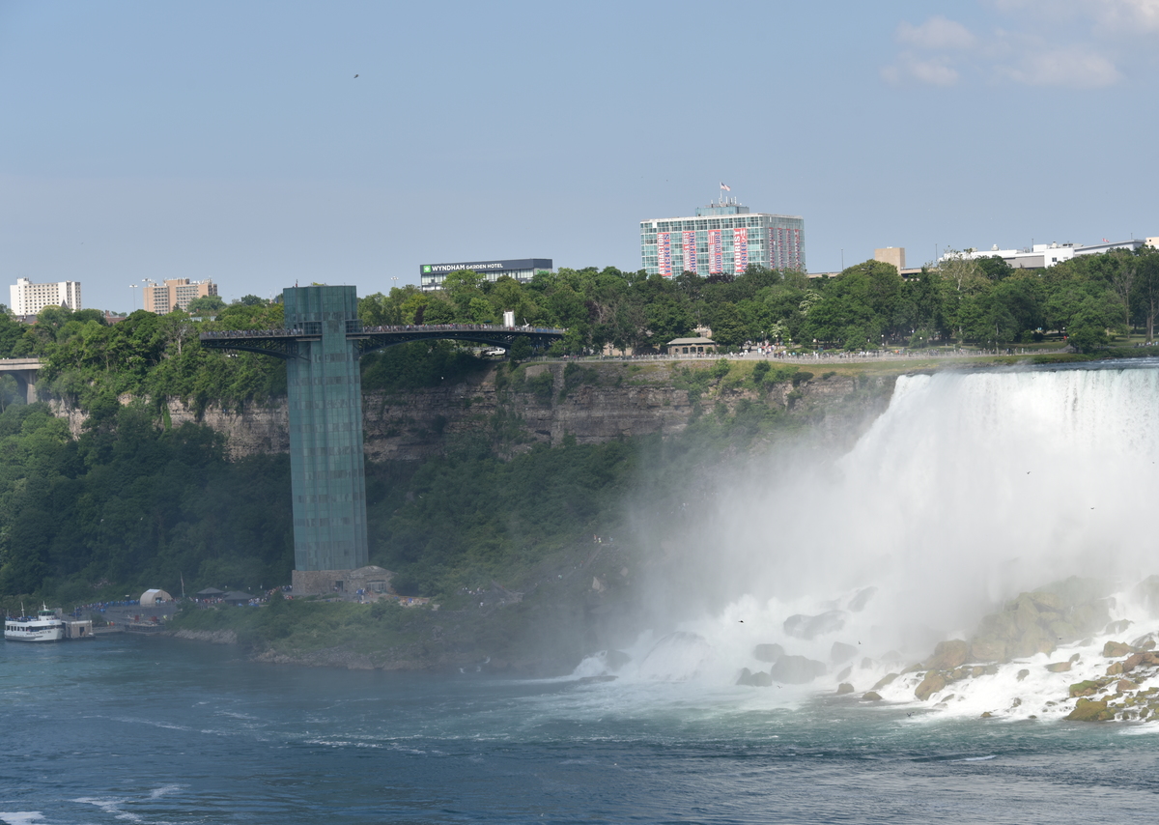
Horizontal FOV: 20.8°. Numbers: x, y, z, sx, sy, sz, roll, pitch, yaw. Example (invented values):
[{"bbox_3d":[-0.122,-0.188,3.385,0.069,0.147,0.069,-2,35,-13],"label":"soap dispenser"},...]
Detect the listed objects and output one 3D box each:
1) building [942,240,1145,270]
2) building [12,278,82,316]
[{"bbox_3d":[171.838,-56.683,1170.000,68.000,15.000,35.000,-2,1,22],"label":"building"},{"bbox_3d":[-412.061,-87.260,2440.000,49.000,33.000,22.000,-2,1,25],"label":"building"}]

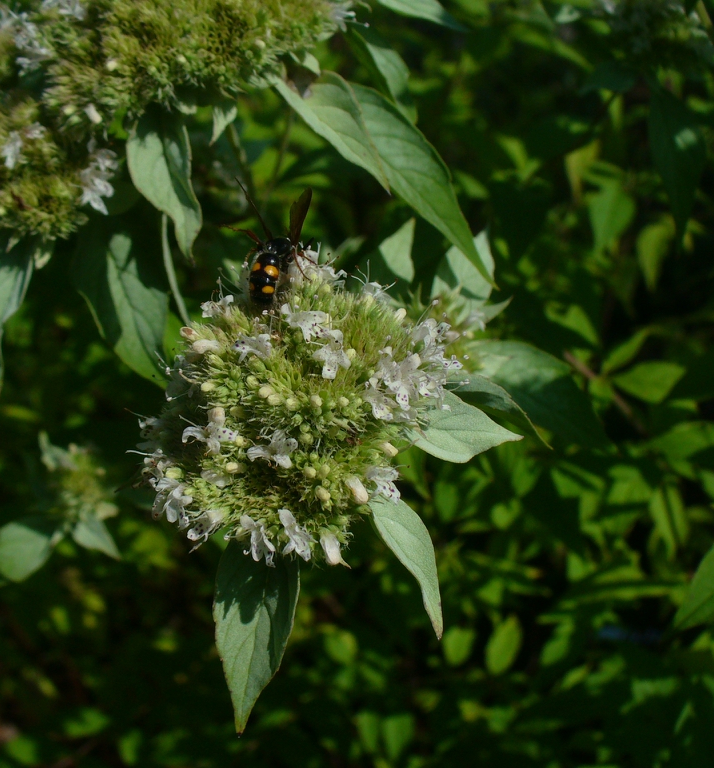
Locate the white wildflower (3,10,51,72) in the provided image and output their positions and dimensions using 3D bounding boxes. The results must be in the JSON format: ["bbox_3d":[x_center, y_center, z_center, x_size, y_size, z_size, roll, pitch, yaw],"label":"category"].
[{"bbox_3d":[-0.095,-0.099,0.315,0.014,0.018,0.011,0,17,2],"label":"white wildflower"}]

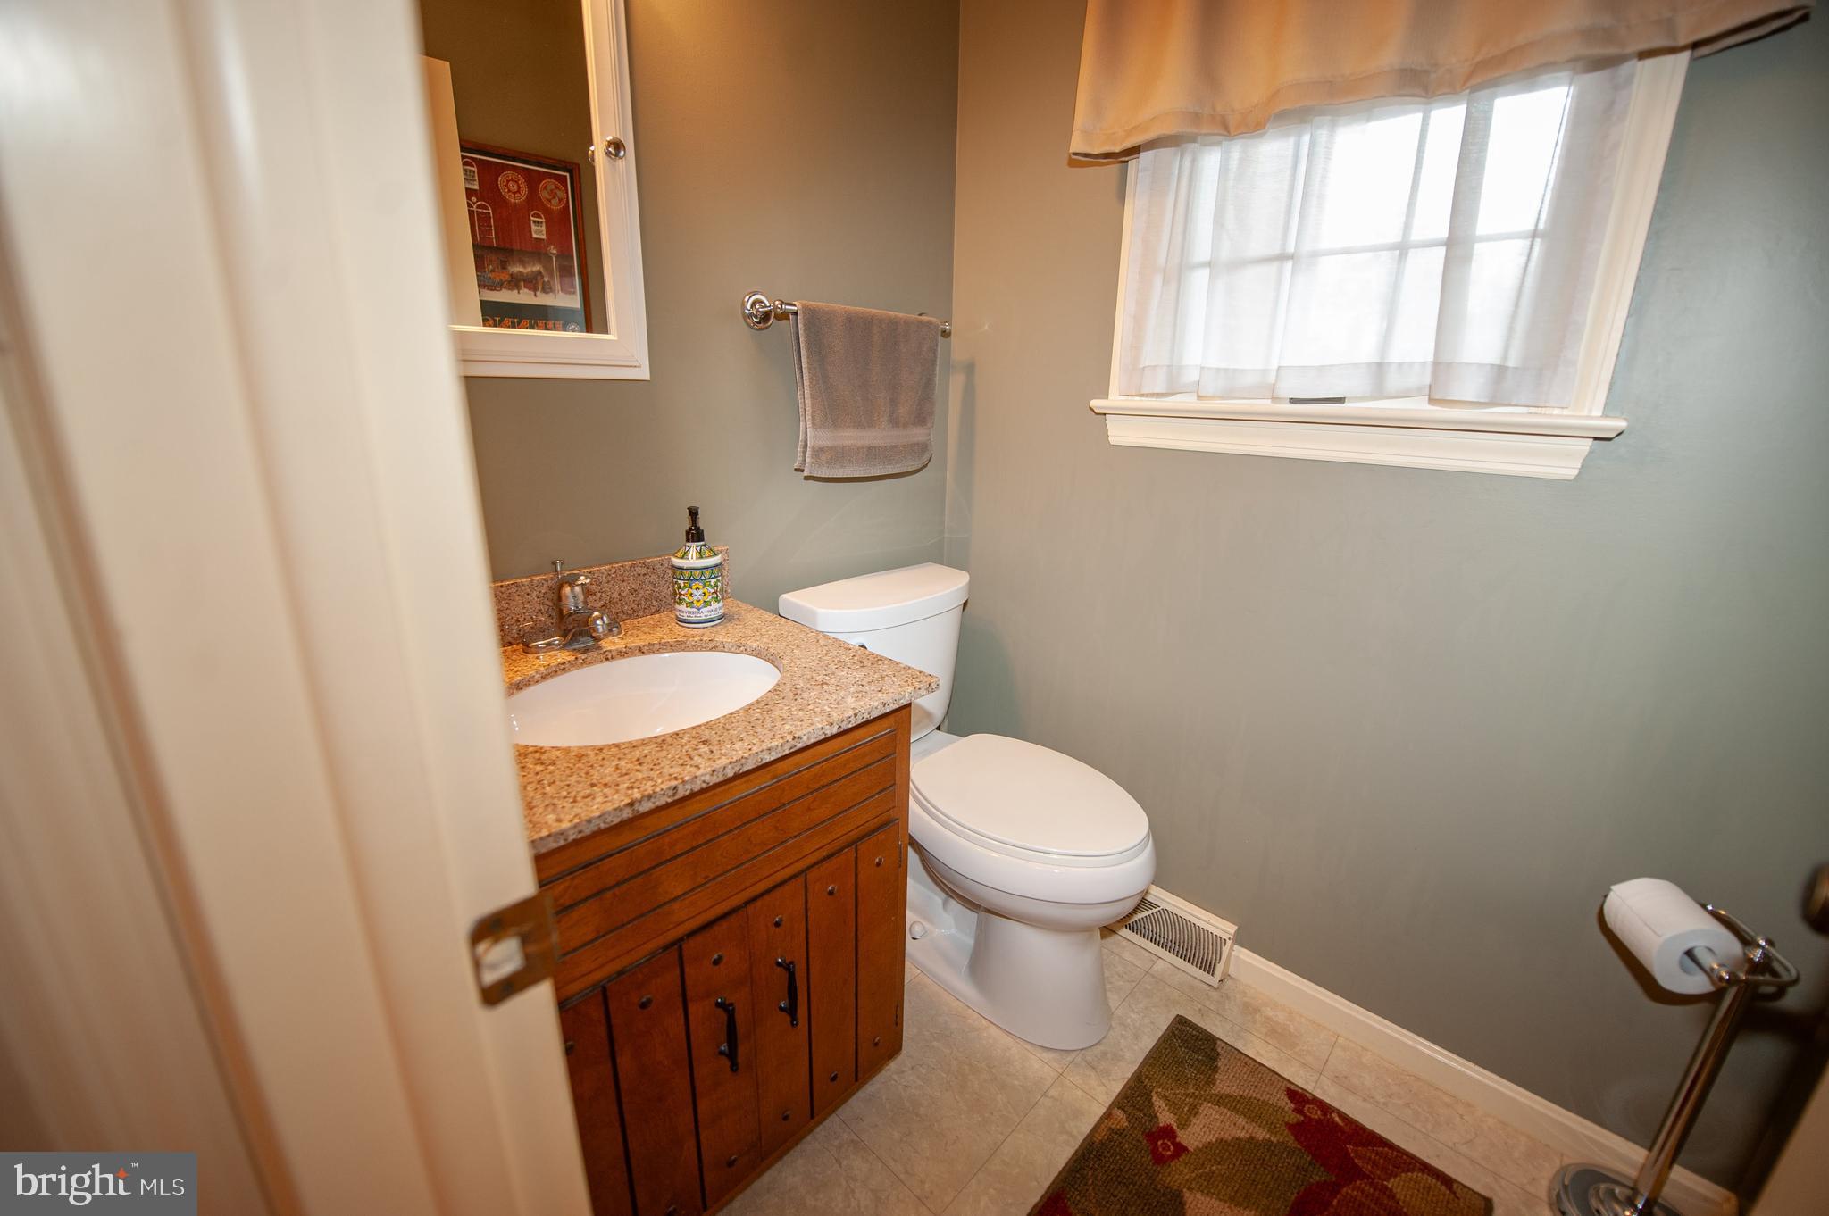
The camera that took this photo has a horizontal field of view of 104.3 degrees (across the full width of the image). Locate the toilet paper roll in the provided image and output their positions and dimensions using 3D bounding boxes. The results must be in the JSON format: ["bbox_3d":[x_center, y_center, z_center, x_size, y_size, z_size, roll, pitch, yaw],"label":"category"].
[{"bbox_3d":[0.975,0.420,0.916,0.092,0.092,0.101,6,17,16],"label":"toilet paper roll"}]

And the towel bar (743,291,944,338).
[{"bbox_3d":[-0.106,-0.584,1.444,0.086,0.068,0.517,16,22,41],"label":"towel bar"}]

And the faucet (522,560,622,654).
[{"bbox_3d":[-0.509,0.002,1.097,0.141,0.138,0.159,16,22,41],"label":"faucet"}]

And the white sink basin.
[{"bbox_3d":[-0.391,0.181,1.029,0.374,0.154,0.428,16,22,41],"label":"white sink basin"}]

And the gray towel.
[{"bbox_3d":[-0.084,-0.439,1.473,0.063,0.326,0.391,16,22,41],"label":"gray towel"}]

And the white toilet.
[{"bbox_3d":[0.145,0.383,1.504,0.730,0.782,0.444,16,22,41],"label":"white toilet"}]

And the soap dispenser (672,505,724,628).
[{"bbox_3d":[-0.385,-0.081,1.265,0.080,0.207,0.082,-4,17,-17],"label":"soap dispenser"}]

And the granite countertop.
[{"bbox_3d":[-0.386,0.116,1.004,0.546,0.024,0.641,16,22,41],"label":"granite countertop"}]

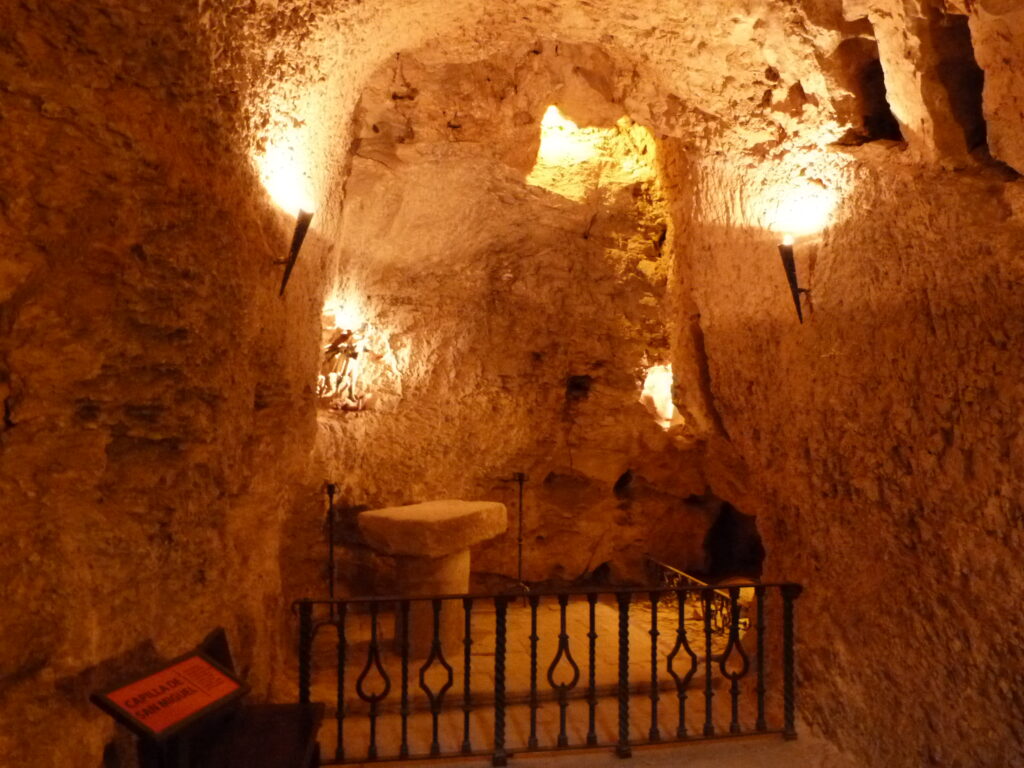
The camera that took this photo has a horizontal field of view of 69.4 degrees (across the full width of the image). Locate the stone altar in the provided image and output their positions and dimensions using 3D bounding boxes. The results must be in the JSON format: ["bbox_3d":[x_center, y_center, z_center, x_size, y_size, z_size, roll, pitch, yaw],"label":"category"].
[{"bbox_3d":[-0.505,1.315,5.030,0.620,0.920,0.950,0,-1,34],"label":"stone altar"}]

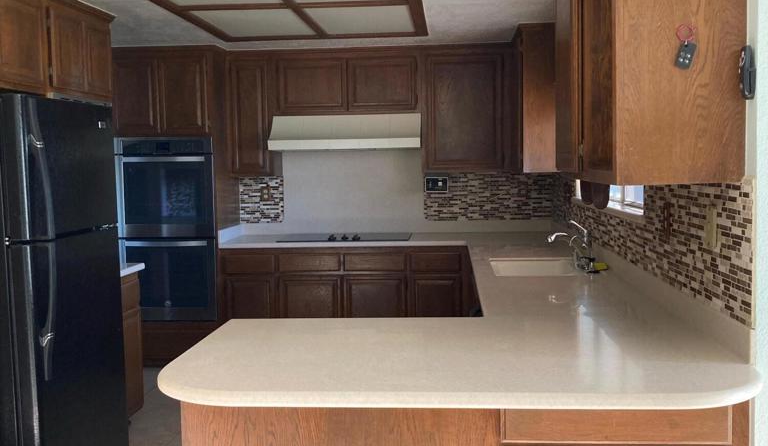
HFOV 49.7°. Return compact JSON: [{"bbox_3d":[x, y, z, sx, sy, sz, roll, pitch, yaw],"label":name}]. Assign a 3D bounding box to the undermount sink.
[{"bbox_3d":[0.727,0.320,4.150,0.402,0.201,0.744,-1,4,4],"label":"undermount sink"}]

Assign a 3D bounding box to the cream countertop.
[{"bbox_3d":[-0.095,0.261,4.117,2.358,0.045,4.421,-1,4,4],"label":"cream countertop"}]

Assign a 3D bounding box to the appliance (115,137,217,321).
[{"bbox_3d":[-1.497,0.029,6.056,0.690,1.285,0.613,-1,4,4],"label":"appliance"}]

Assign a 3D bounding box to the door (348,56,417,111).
[{"bbox_3d":[-0.009,-0.990,5.934,0.493,0.377,0.025,-1,4,4],"label":"door"}]

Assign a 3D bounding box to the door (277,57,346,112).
[{"bbox_3d":[-0.514,-0.988,5.967,0.493,0.372,0.025,-1,4,4],"label":"door"}]

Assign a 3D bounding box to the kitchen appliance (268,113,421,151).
[{"bbox_3d":[-0.262,-0.658,6.030,1.067,0.246,0.512,-1,4,4],"label":"kitchen appliance"}]

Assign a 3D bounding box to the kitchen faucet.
[{"bbox_3d":[0.908,0.100,4.061,0.231,0.241,0.121,-1,4,4],"label":"kitchen faucet"}]

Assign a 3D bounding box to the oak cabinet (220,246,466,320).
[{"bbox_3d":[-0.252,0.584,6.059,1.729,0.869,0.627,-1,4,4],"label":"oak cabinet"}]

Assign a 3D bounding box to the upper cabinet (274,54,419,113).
[{"bbox_3d":[-0.259,-1.017,6.090,1.045,0.452,0.342,-1,4,4],"label":"upper cabinet"}]

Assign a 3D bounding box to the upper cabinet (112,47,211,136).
[{"bbox_3d":[-1.524,-0.922,6.049,0.769,0.603,0.627,-1,4,4],"label":"upper cabinet"}]

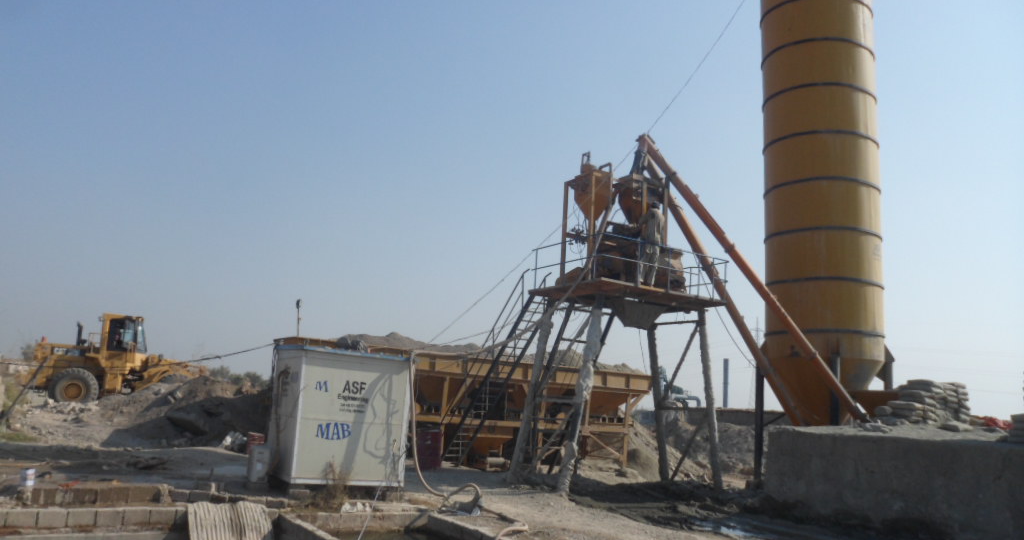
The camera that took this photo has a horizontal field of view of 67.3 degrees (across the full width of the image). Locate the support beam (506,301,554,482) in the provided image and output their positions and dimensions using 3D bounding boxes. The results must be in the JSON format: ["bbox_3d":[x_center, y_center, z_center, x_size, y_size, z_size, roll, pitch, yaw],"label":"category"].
[{"bbox_3d":[0.408,2.533,16.040,0.250,3.768,0.250,21,-18,-34],"label":"support beam"}]

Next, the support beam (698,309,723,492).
[{"bbox_3d":[4.193,2.739,16.375,0.200,3.816,0.200,-1,-6,-38],"label":"support beam"}]

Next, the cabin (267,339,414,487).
[{"bbox_3d":[-3.216,2.709,14.326,2.069,2.325,1.625,9,-12,-31],"label":"cabin"}]

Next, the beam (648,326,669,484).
[{"bbox_3d":[3.370,3.007,17.946,0.220,3.769,0.220,-1,-6,-38],"label":"beam"}]

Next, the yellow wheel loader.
[{"bbox_3d":[-13.477,3.589,27.860,6.900,3.400,2.750,4,-10,-10],"label":"yellow wheel loader"}]

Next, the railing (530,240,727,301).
[{"bbox_3d":[2.607,0.120,16.831,3.900,0.900,2.300,10,-13,-37],"label":"railing"}]

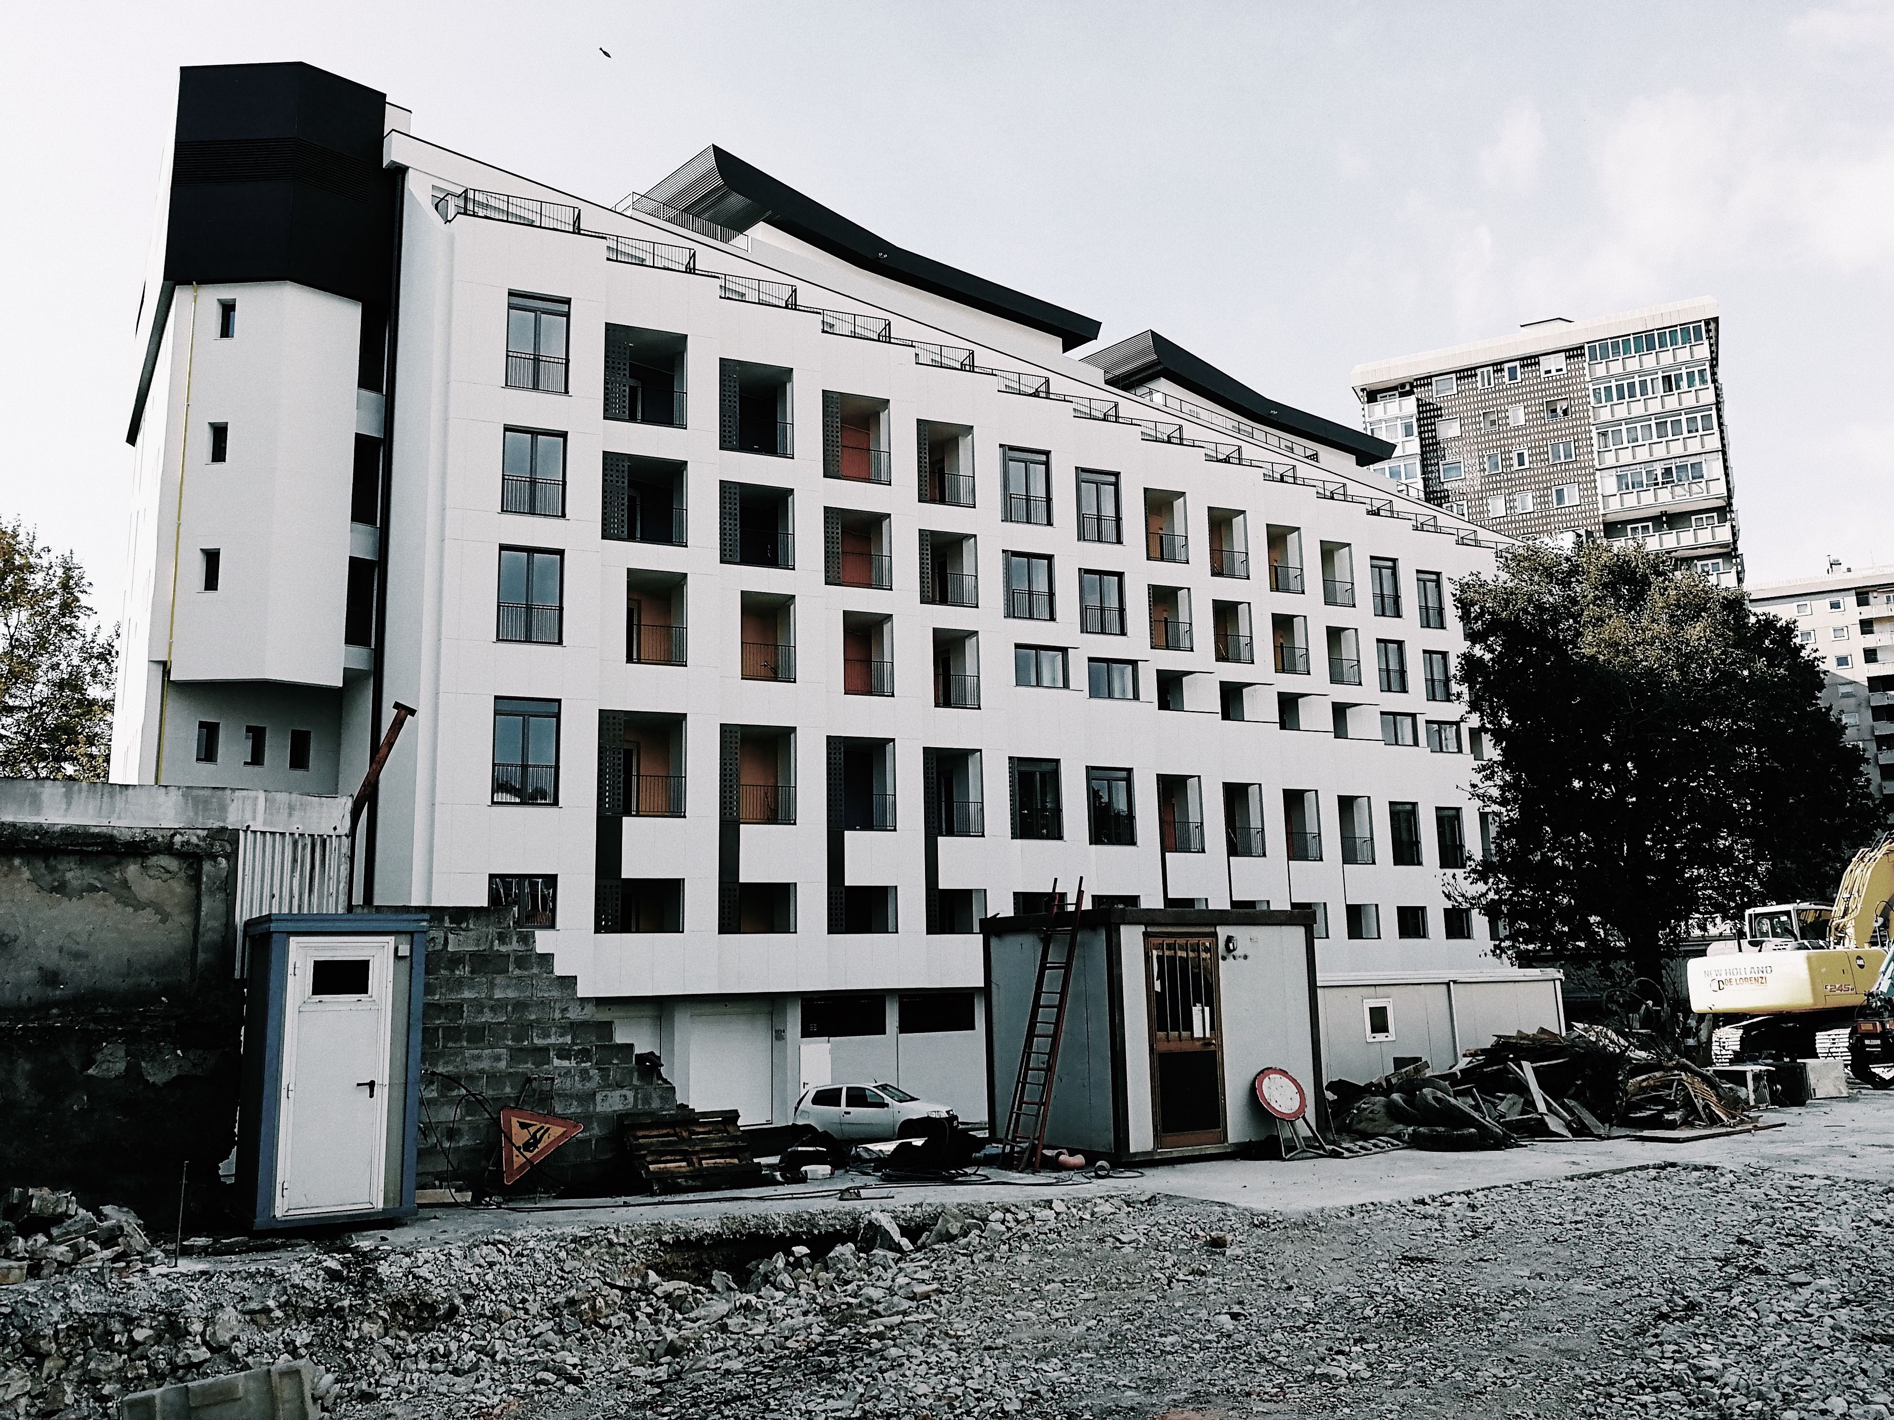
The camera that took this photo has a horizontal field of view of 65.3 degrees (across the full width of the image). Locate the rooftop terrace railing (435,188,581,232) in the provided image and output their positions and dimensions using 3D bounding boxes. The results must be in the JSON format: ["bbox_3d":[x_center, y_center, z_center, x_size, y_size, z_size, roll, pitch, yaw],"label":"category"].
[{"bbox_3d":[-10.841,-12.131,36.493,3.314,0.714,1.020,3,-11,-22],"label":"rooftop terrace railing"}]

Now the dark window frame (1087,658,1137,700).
[{"bbox_3d":[5.281,-0.959,47.457,1.730,1.300,0.180,3,-12,-22],"label":"dark window frame"}]

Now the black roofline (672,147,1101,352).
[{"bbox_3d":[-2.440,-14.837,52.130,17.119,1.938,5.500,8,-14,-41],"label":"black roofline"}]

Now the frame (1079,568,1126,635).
[{"bbox_3d":[5.019,-3.454,47.842,1.683,2.135,0.180,3,-12,-22],"label":"frame"}]

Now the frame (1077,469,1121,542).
[{"bbox_3d":[4.943,-6.646,48.444,1.683,2.516,0.180,3,-12,-22],"label":"frame"}]

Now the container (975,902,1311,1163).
[{"bbox_3d":[2.321,3.612,16.795,2.965,2.500,2.462,5,-13,-32],"label":"container"}]

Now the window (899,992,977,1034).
[{"bbox_3d":[-0.297,8.598,41.825,2.822,1.023,0.150,8,-14,-41],"label":"window"}]

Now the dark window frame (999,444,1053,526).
[{"bbox_3d":[2.444,-7.000,46.256,1.756,2.516,0.180,3,-12,-22],"label":"dark window frame"}]

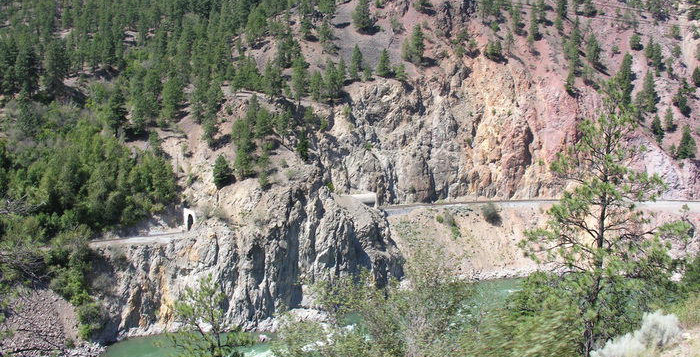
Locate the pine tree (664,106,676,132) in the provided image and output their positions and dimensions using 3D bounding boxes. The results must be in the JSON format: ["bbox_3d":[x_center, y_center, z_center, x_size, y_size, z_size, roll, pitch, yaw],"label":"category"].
[{"bbox_3d":[179.820,-33.100,397.110,6.400,14.590,6.400,0,5,0],"label":"pine tree"}]

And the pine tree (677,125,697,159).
[{"bbox_3d":[179.070,-19.690,376.650,10.110,18.090,10.110,0,5,0],"label":"pine tree"}]

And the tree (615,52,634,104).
[{"bbox_3d":[157.980,-57.550,407.340,10.930,29.930,10.930,0,5,0],"label":"tree"}]

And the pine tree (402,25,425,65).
[{"bbox_3d":[36.040,-76.060,401.760,11.860,22.700,11.860,0,5,0],"label":"pine tree"}]

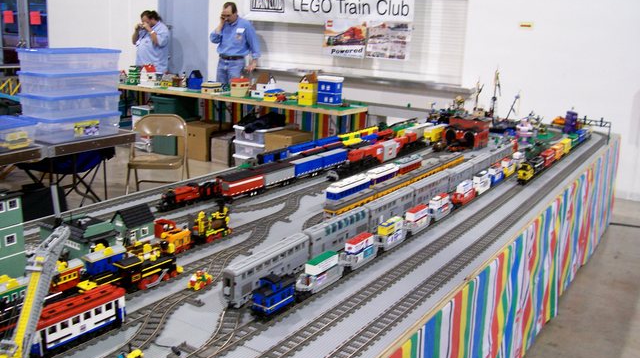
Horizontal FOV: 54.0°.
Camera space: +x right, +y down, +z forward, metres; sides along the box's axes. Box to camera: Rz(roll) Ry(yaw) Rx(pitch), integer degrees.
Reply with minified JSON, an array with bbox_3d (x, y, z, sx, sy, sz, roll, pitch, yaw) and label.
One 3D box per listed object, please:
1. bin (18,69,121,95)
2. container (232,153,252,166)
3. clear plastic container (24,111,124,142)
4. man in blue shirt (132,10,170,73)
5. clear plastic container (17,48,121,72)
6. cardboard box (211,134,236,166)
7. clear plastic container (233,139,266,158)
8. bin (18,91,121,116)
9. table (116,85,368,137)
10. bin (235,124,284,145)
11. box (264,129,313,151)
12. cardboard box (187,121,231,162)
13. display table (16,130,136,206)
[{"bbox_3d":[-1.761,-0.674,4.411,0.400,0.157,0.590,11,16,31],"label":"bin"},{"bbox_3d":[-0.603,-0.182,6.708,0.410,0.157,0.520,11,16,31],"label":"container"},{"bbox_3d":[-1.776,-0.382,4.483,0.400,0.157,0.590,11,16,31],"label":"clear plastic container"},{"bbox_3d":[-2.189,-1.398,8.319,0.520,1.650,0.460,13,18,36],"label":"man in blue shirt"},{"bbox_3d":[-1.743,-0.827,4.381,0.412,0.157,0.565,12,17,34],"label":"clear plastic container"},{"bbox_3d":[-0.977,-0.329,7.000,0.270,0.275,0.400,11,16,31],"label":"cardboard box"},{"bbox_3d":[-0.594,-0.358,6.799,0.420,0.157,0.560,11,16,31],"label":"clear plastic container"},{"bbox_3d":[-1.769,-0.528,4.447,0.400,0.157,0.590,11,16,31],"label":"bin"},{"bbox_3d":[-1.012,-0.571,7.004,3.190,0.740,0.520,11,16,31],"label":"table"},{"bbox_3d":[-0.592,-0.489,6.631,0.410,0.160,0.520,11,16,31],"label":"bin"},{"bbox_3d":[-0.314,-0.264,6.549,0.330,0.430,0.450,11,16,31],"label":"box"},{"bbox_3d":[-1.313,-0.447,7.221,0.440,0.375,0.450,11,16,31],"label":"cardboard box"},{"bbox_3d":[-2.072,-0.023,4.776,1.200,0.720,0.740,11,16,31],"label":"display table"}]

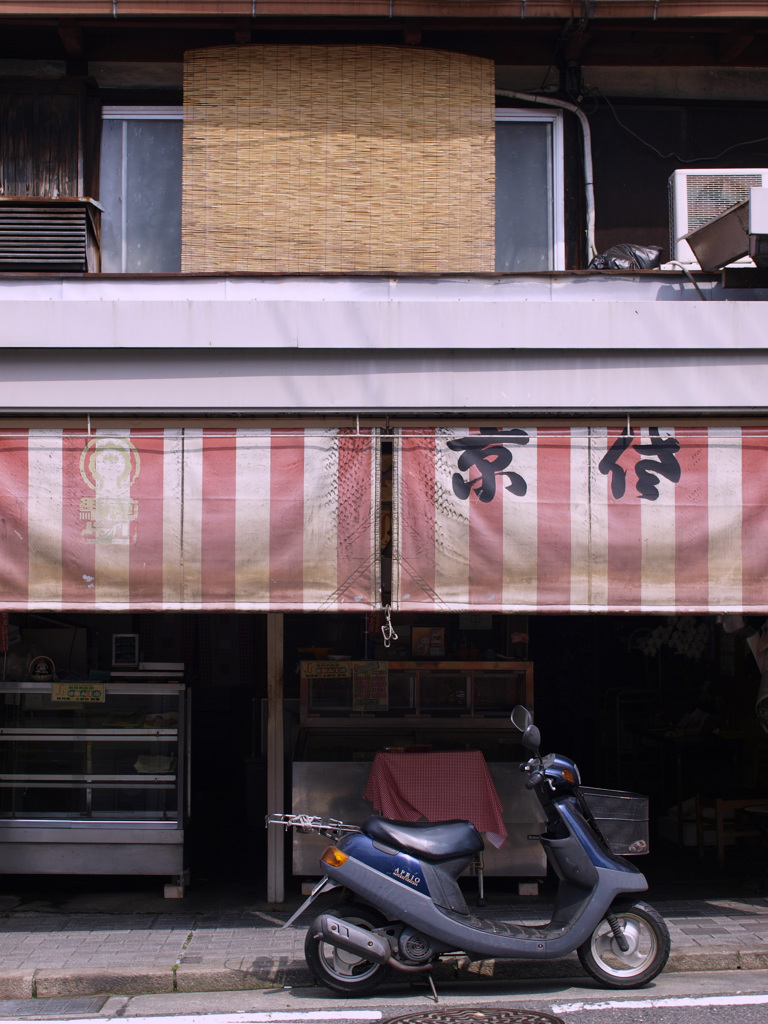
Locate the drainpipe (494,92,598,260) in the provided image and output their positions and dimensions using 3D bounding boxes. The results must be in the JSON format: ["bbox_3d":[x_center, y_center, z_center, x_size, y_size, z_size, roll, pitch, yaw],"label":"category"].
[{"bbox_3d":[0.906,-1.870,9.900,0.570,0.990,0.120,0,-3,0],"label":"drainpipe"}]

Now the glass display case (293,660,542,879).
[{"bbox_3d":[0.183,1.315,9.290,1.280,1.090,0.720,0,-3,0],"label":"glass display case"}]

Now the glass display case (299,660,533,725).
[{"bbox_3d":[0.177,0.955,9.470,1.220,0.340,0.400,0,-3,0],"label":"glass display case"}]

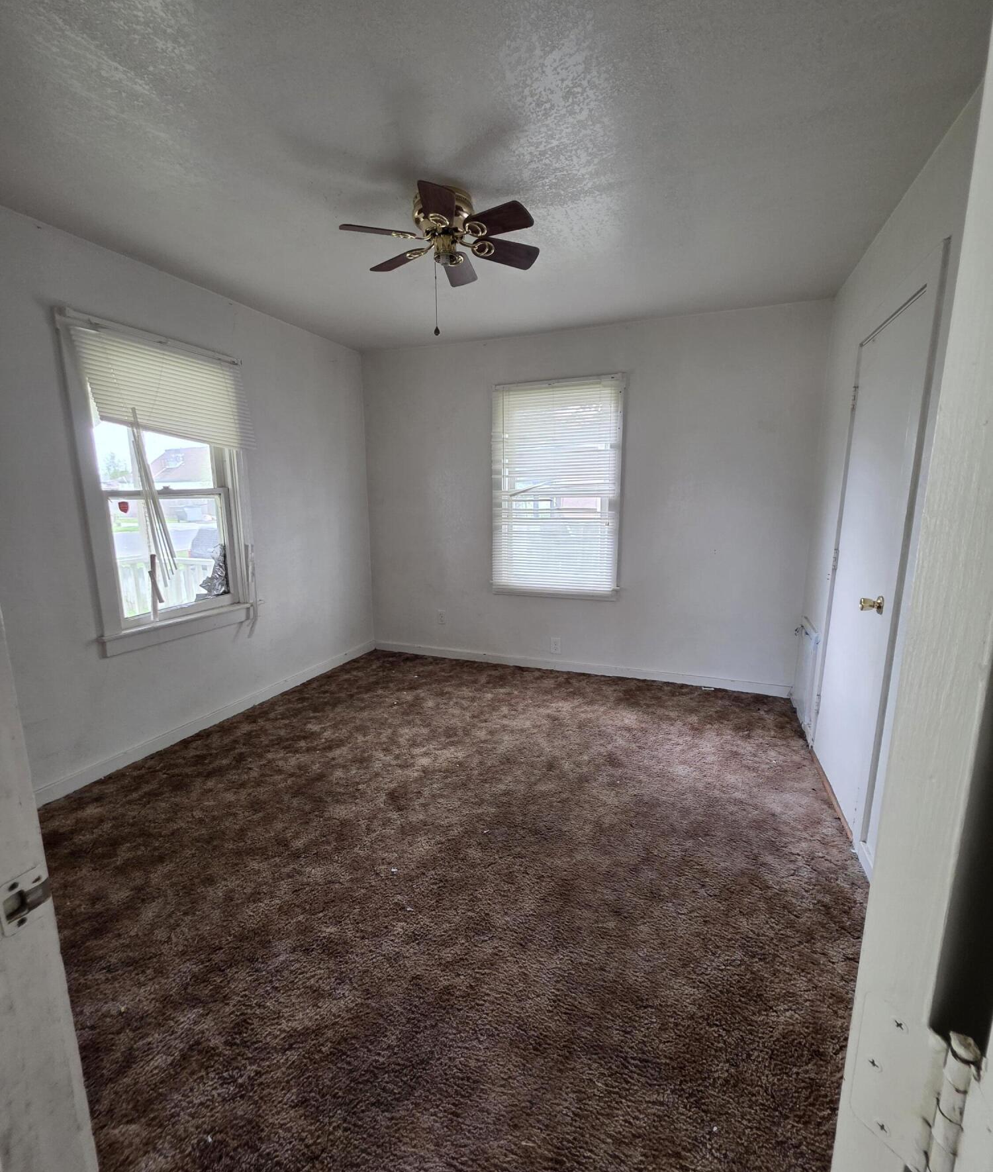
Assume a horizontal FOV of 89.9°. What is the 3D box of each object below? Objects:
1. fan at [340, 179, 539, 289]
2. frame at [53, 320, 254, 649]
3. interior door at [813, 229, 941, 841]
[{"bbox_3d":[-0.198,-1.381,1.952,0.765,0.205,0.765,0,10,0],"label":"fan"},{"bbox_3d":[-1.710,-0.491,2.624,0.100,1.530,0.870,4,11,22],"label":"frame"},{"bbox_3d":[1.533,-0.105,2.071,0.075,2.060,0.840,4,11,22],"label":"interior door"}]

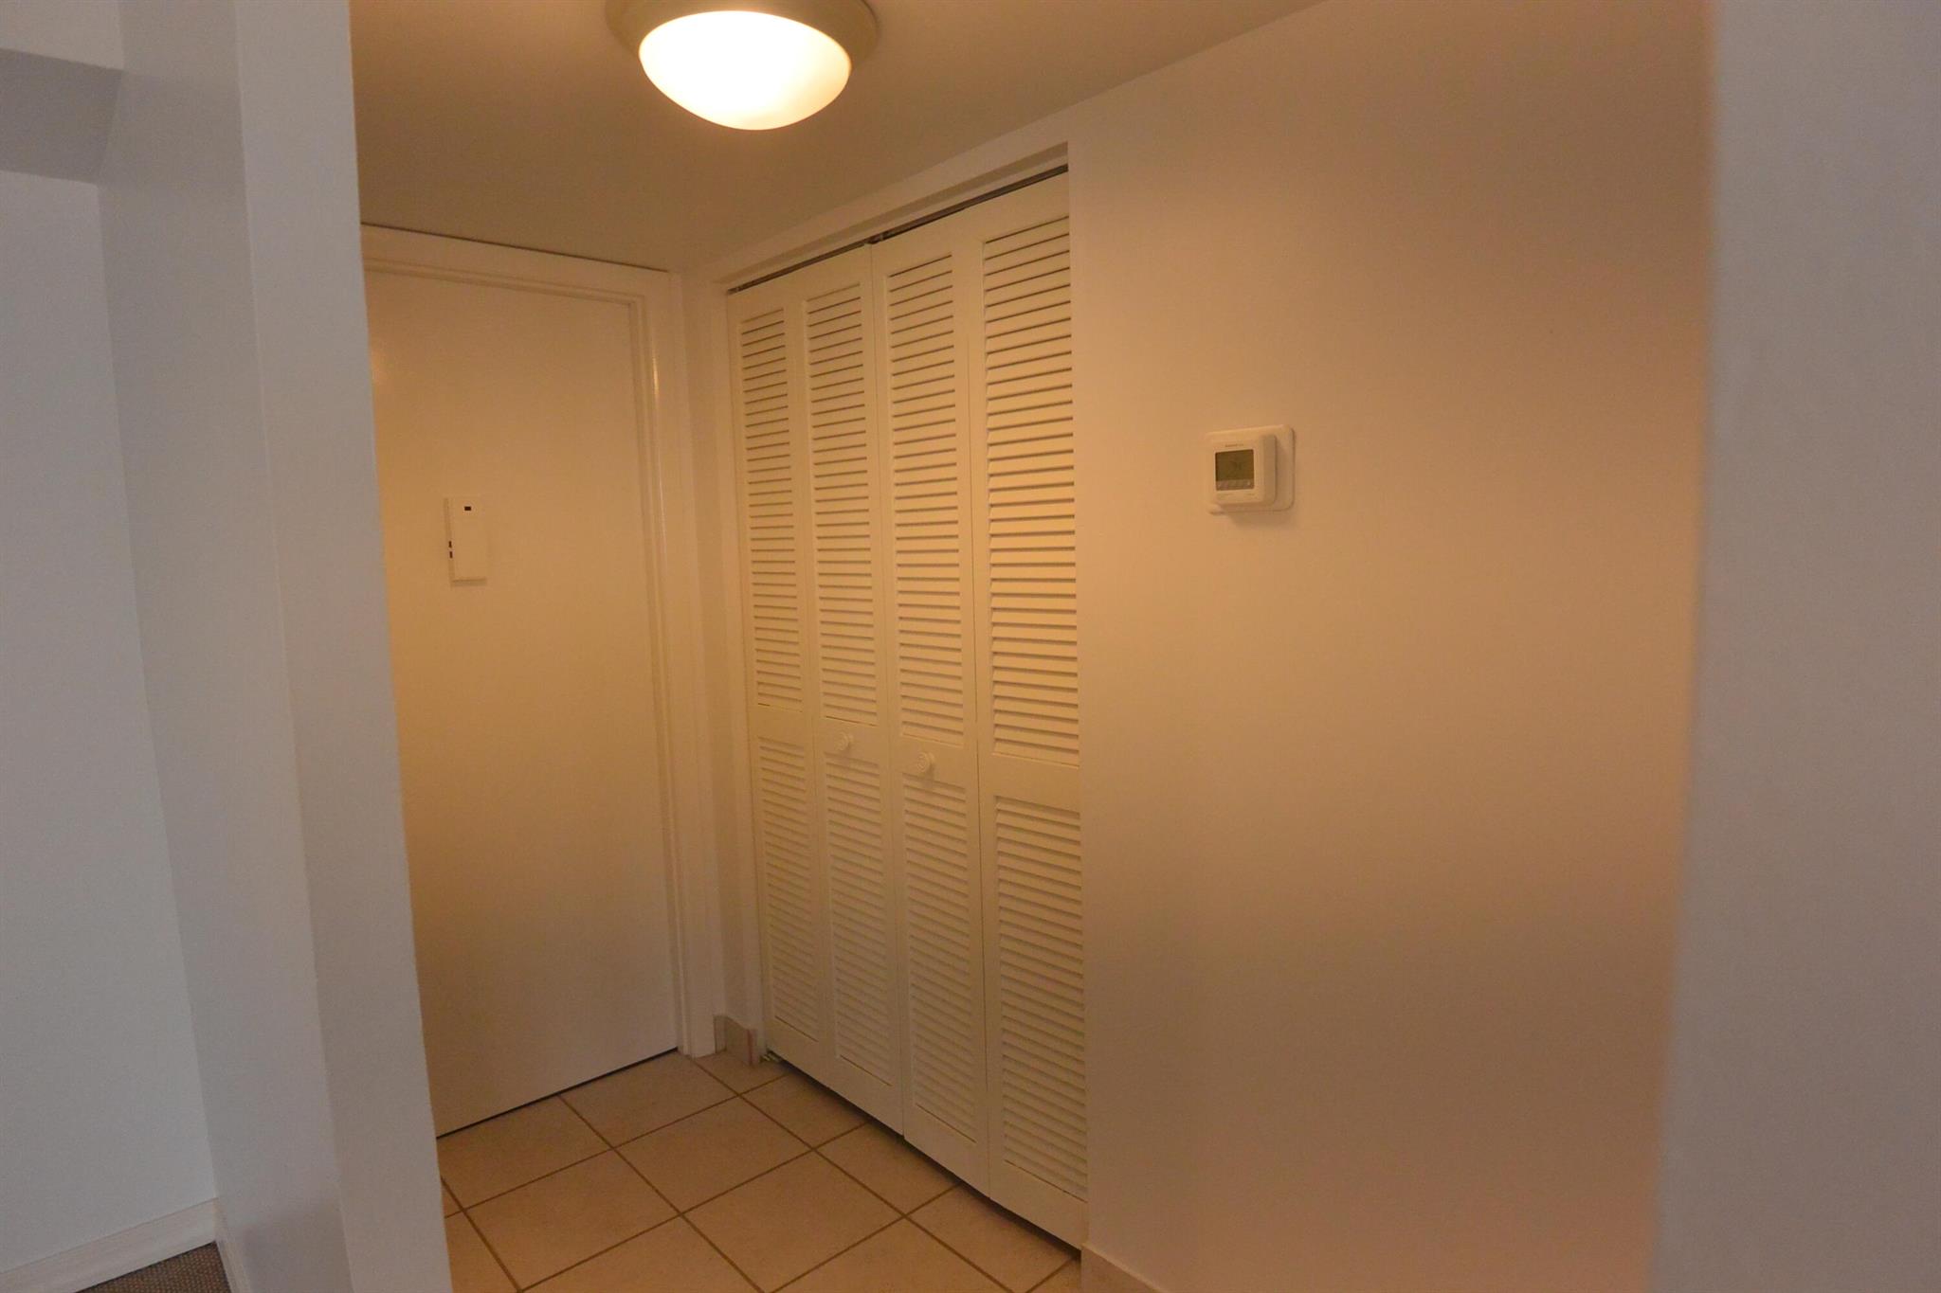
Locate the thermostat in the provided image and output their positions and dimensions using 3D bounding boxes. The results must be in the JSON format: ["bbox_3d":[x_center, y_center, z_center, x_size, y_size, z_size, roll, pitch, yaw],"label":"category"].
[{"bbox_3d":[0.402,-0.260,1.507,0.030,0.121,0.149,-7,8,-42],"label":"thermostat"}]

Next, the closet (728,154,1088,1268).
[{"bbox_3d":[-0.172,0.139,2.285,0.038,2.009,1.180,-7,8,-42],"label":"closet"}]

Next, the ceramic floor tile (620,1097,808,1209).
[{"bbox_3d":[-0.604,1.190,2.409,0.328,0.010,0.328,-7,8,-42],"label":"ceramic floor tile"}]

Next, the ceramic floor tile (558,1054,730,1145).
[{"bbox_3d":[-0.831,1.170,2.656,0.328,0.010,0.328,-7,8,-42],"label":"ceramic floor tile"}]

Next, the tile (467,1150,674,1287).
[{"bbox_3d":[-0.851,1.219,2.192,0.328,0.010,0.328,-7,8,-42],"label":"tile"}]

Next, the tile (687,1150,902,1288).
[{"bbox_3d":[-0.374,1.209,2.167,0.328,0.010,0.328,-7,8,-42],"label":"tile"}]

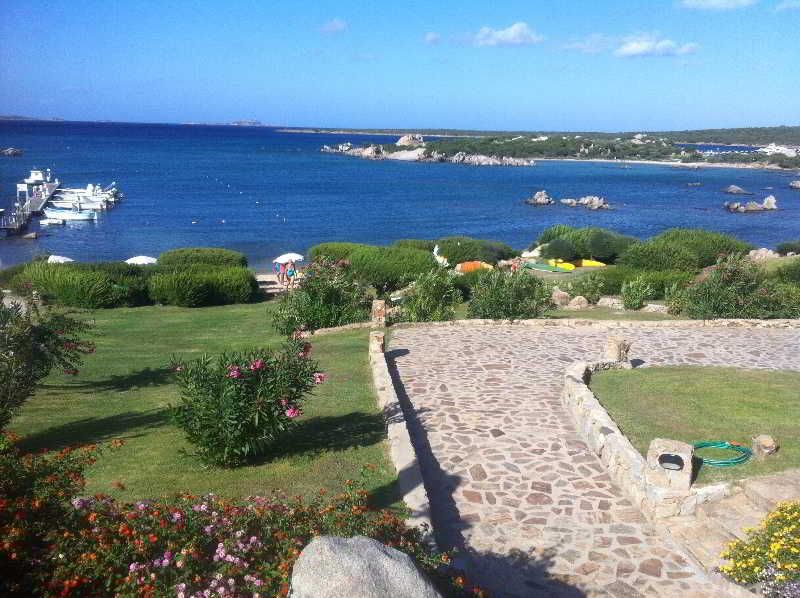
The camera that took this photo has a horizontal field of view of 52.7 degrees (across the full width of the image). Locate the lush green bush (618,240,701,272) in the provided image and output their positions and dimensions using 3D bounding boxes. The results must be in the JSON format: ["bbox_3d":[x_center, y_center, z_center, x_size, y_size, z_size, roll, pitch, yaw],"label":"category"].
[{"bbox_3d":[12.823,-2.147,40.000,3.850,1.370,2.500,5,12,18],"label":"lush green bush"}]

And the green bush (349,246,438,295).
[{"bbox_3d":[-0.286,-1.252,35.500,3.900,2.000,3.000,1,12,0],"label":"green bush"}]

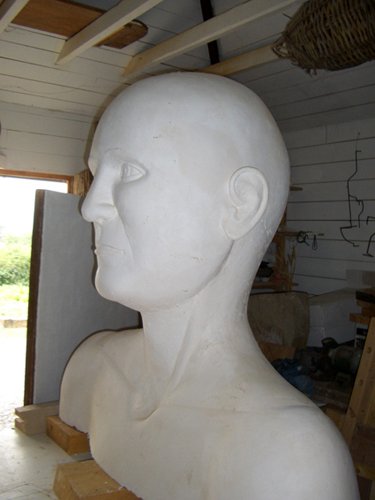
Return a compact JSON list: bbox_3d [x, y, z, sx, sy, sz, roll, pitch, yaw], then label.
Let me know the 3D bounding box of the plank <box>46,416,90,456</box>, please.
[{"bbox_3d":[-0.777,1.211,3.338,0.155,0.125,0.390,-1,4,-35],"label":"plank"}]

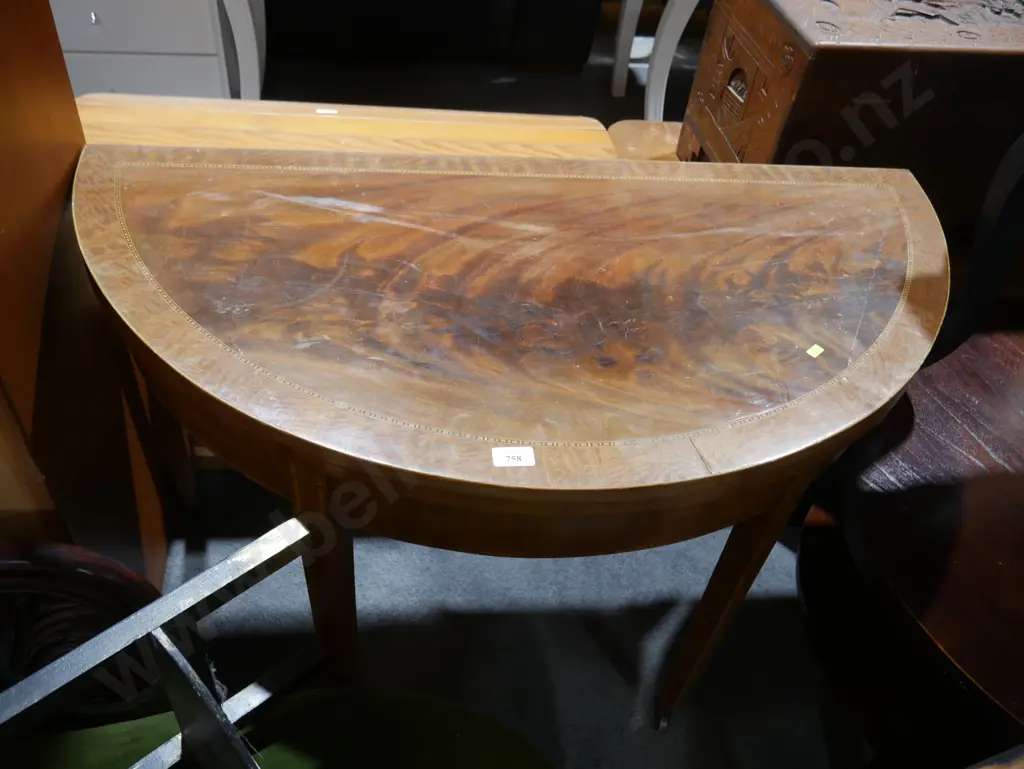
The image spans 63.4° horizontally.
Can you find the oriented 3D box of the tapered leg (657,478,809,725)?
[{"bbox_3d":[0.267,0.321,1.122,0.041,0.668,0.041,-23,53,-27],"label":"tapered leg"}]

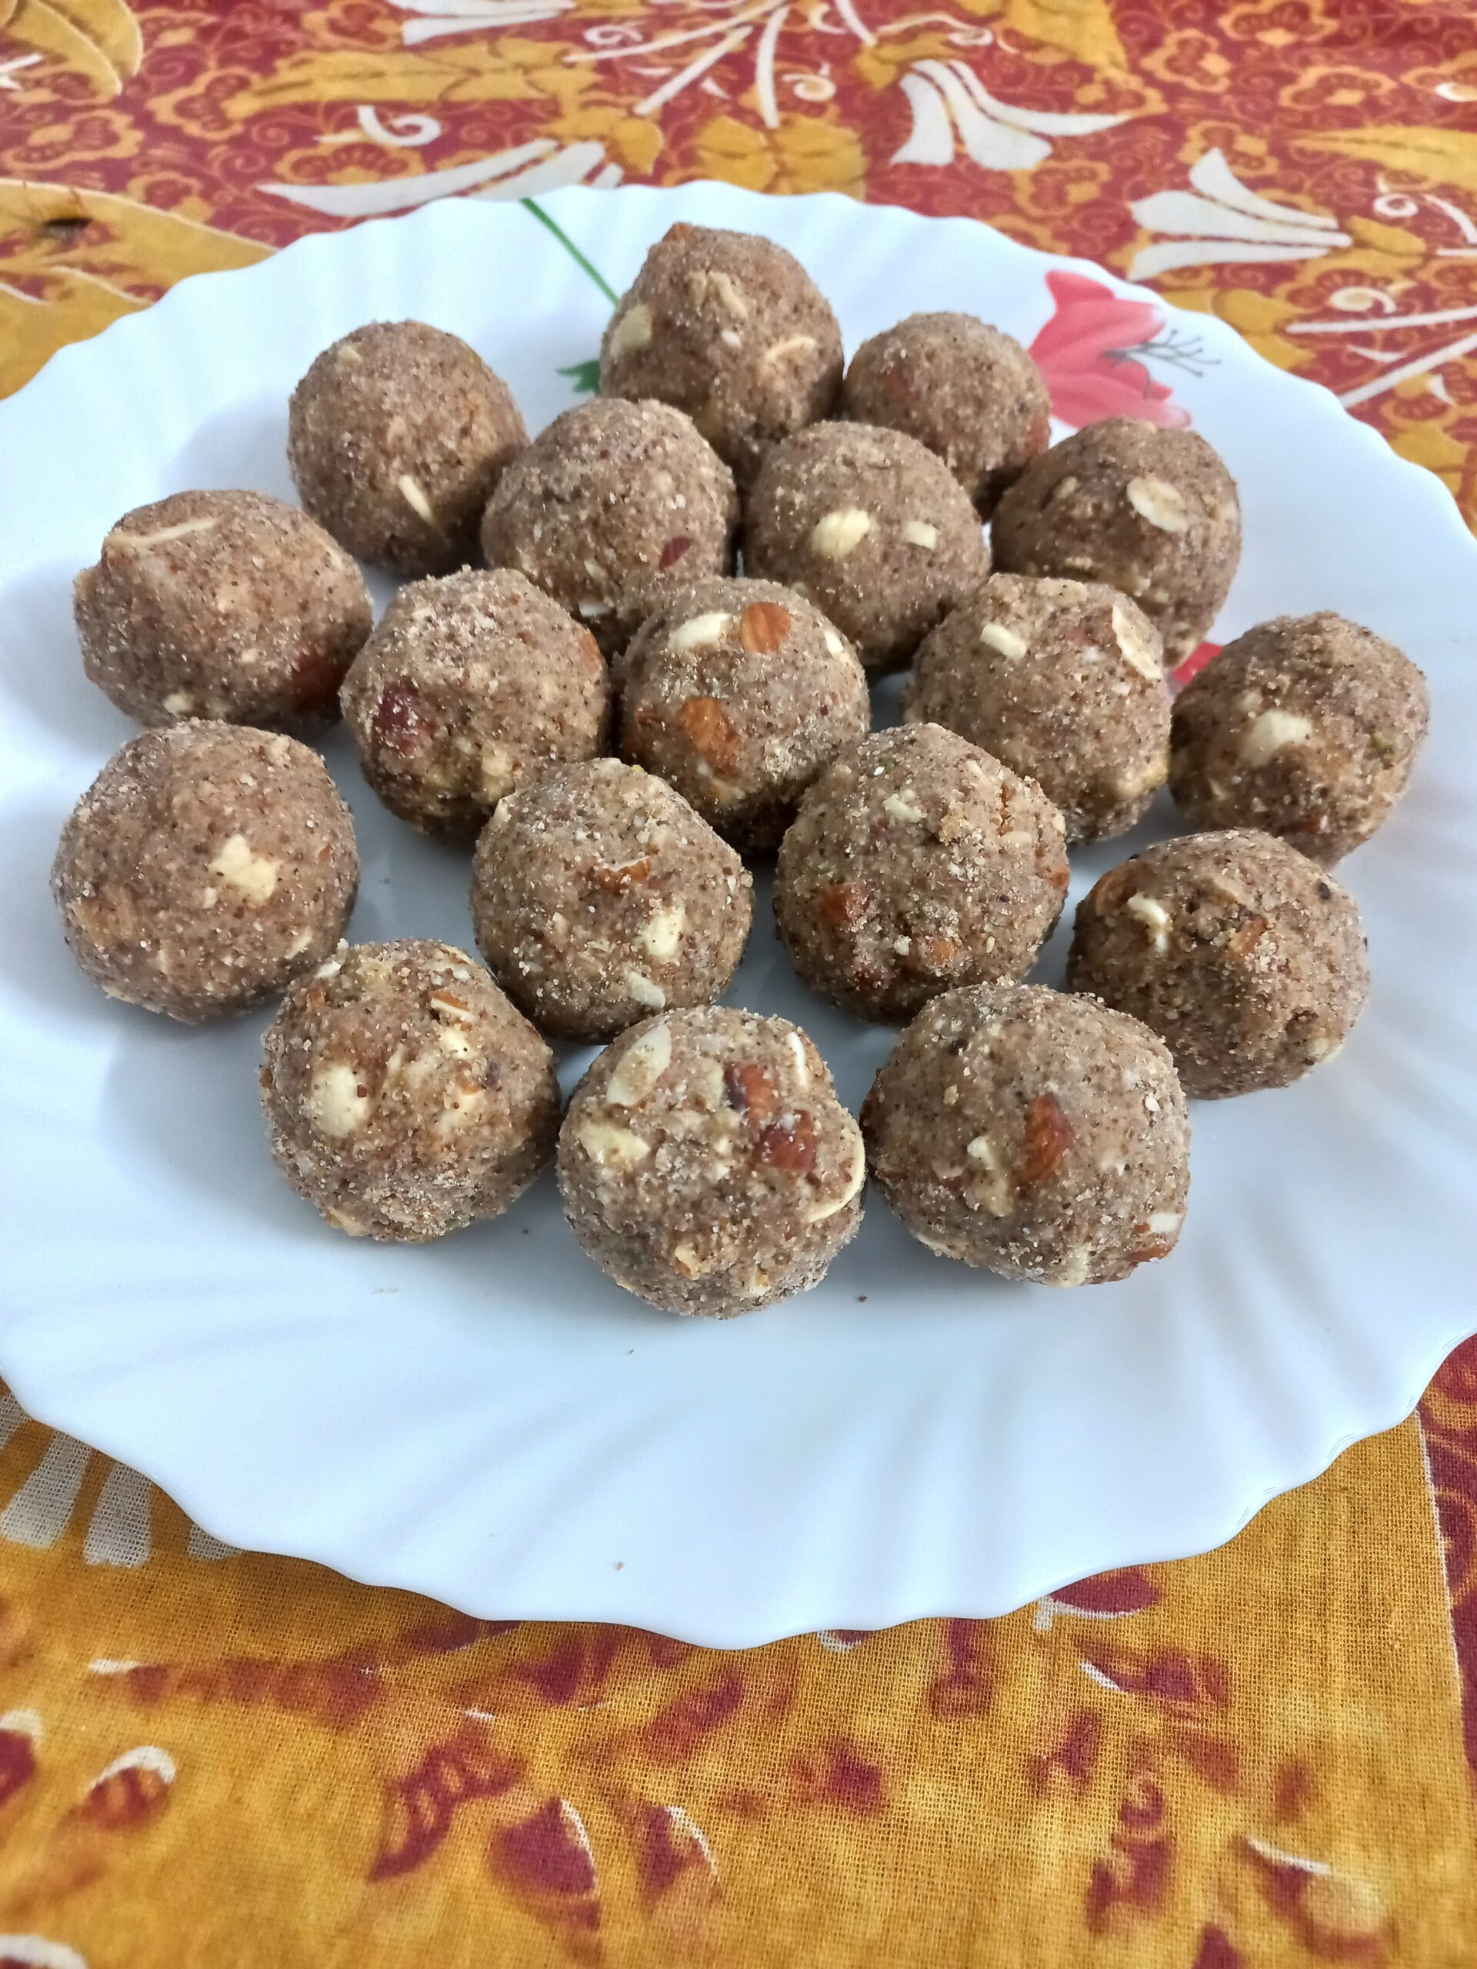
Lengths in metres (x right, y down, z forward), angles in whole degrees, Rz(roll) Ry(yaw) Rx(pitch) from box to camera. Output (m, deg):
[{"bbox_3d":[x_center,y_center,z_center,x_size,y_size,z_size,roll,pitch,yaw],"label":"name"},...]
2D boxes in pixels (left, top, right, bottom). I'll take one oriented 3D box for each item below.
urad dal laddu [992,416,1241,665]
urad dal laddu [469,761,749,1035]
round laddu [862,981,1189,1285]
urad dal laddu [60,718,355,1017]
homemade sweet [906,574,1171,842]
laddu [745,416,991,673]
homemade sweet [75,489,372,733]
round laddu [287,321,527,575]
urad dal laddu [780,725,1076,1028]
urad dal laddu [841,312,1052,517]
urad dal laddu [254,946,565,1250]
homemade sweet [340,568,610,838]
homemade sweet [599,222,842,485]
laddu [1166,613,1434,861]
[{"bbox_3d":[0.061,-0.072,0.232,0.039,0.038,0.039,7,58,0],"label":"urad dal laddu"},{"bbox_3d":[-0.018,-0.012,0.199,0.039,0.039,0.040,0,59,-4],"label":"urad dal laddu"},{"bbox_3d":[0.035,0.018,0.174,0.038,0.037,0.038,7,58,0],"label":"round laddu"},{"bbox_3d":[-0.073,-0.015,0.196,0.039,0.040,0.040,0,59,-4],"label":"urad dal laddu"},{"bbox_3d":[0.046,-0.043,0.222,0.040,0.041,0.040,0,59,-4],"label":"homemade sweet"},{"bbox_3d":[0.021,-0.073,0.238,0.041,0.040,0.041,0,59,-4],"label":"laddu"},{"bbox_3d":[-0.079,-0.057,0.221,0.043,0.037,0.040,0,59,-4],"label":"homemade sweet"},{"bbox_3d":[-0.053,-0.087,0.232,0.038,0.038,0.038,2,58,-3],"label":"round laddu"},{"bbox_3d":[0.025,-0.015,0.193,0.040,0.039,0.040,7,58,0],"label":"urad dal laddu"},{"bbox_3d":[0.038,-0.104,0.260,0.038,0.036,0.037,0,59,-4],"label":"urad dal laddu"},{"bbox_3d":[-0.039,0.013,0.172,0.036,0.037,0.036,2,58,-3],"label":"urad dal laddu"},{"bbox_3d":[-0.040,-0.042,0.216,0.040,0.040,0.040,0,59,-4],"label":"homemade sweet"},{"bbox_3d":[-0.003,-0.109,0.249,0.041,0.040,0.041,2,58,-3],"label":"homemade sweet"},{"bbox_3d":[0.086,-0.038,0.221,0.038,0.038,0.038,0,59,-4],"label":"laddu"}]

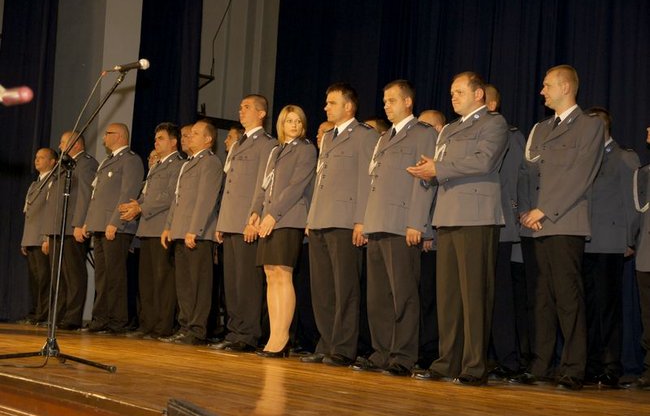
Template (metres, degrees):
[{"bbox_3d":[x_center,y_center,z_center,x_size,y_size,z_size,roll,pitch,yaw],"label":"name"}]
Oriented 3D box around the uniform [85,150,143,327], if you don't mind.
[{"bbox_3d":[-1.817,0.275,10.420,0.350,1.560,0.530,6,-4,-37],"label":"uniform"}]

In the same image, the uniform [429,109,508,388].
[{"bbox_3d":[0.815,0.208,6.900,0.360,1.530,0.530,5,-4,-33],"label":"uniform"}]

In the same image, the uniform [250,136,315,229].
[{"bbox_3d":[-0.291,-0.154,8.430,0.320,0.630,0.450,6,-4,-38],"label":"uniform"}]

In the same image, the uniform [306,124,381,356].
[{"bbox_3d":[0.111,0.210,7.880,0.330,1.540,0.520,5,-4,-32],"label":"uniform"}]

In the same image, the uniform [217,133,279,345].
[{"bbox_3d":[-0.575,0.219,8.820,0.330,1.560,0.510,6,-4,-36],"label":"uniform"}]

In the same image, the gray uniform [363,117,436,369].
[{"bbox_3d":[0.447,0.213,7.310,0.330,1.510,0.510,5,-4,-32],"label":"gray uniform"}]

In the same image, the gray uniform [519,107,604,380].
[{"bbox_3d":[1.350,0.209,6.920,0.370,1.540,0.530,5,-4,-32],"label":"gray uniform"}]

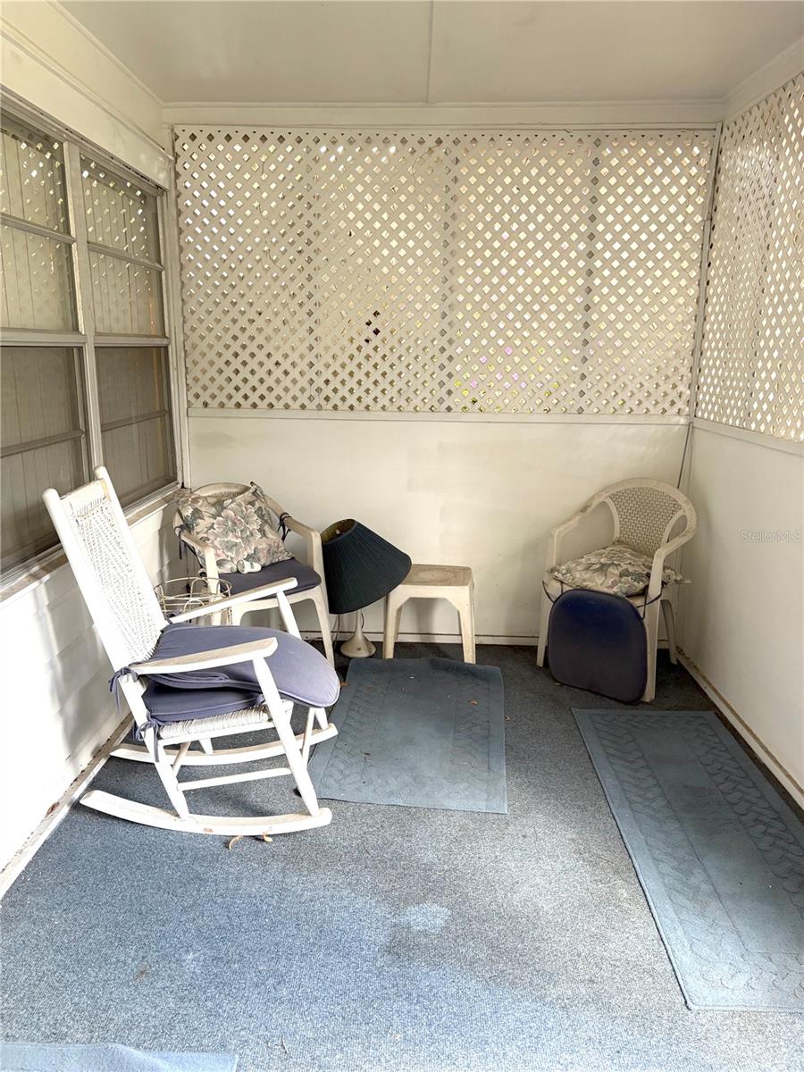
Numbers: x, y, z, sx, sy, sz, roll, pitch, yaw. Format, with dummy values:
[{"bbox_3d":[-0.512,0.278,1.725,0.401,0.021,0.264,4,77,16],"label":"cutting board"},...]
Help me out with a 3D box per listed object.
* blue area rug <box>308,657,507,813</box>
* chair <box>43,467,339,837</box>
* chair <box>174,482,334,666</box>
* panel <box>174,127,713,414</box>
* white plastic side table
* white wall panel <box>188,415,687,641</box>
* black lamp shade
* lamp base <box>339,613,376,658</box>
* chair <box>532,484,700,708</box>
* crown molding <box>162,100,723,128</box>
[{"bbox_3d":[0.045,0.715,3.081,0.690,0.030,1.090,2,13,6],"label":"blue area rug"},{"bbox_3d":[-0.594,0.332,2.478,0.785,1.045,0.600,0,13,-2],"label":"chair"},{"bbox_3d":[-0.657,0.185,3.575,0.575,0.835,0.530,-9,16,-37],"label":"chair"},{"bbox_3d":[0.168,-1.158,3.579,2.310,1.215,0.030,1,13,1],"label":"panel"},{"bbox_3d":[0.128,0.375,3.739,0.415,0.410,0.370,1,13,1],"label":"white plastic side table"},{"bbox_3d":[0.157,-0.025,3.841,2.320,1.080,0.030,1,13,1],"label":"white wall panel"},{"bbox_3d":[-0.226,0.094,3.609,0.440,0.290,0.440,-25,24,7],"label":"black lamp shade"},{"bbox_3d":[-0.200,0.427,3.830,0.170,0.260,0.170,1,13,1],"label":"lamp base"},{"bbox_3d":[0.961,0.195,3.595,0.575,0.842,0.530,11,16,37],"label":"chair"},{"bbox_3d":[0.167,-1.794,3.418,2.370,0.105,0.035,1,13,1],"label":"crown molding"}]

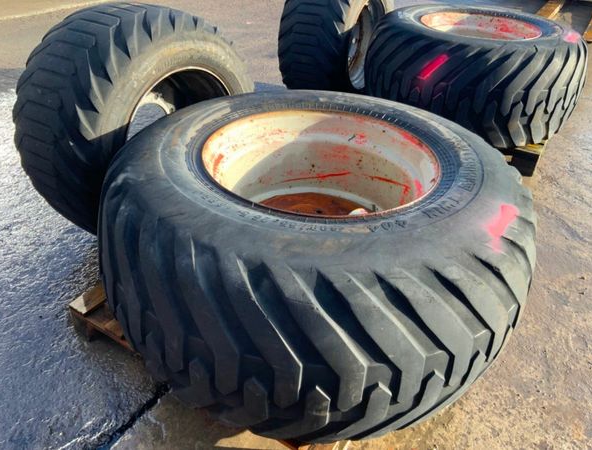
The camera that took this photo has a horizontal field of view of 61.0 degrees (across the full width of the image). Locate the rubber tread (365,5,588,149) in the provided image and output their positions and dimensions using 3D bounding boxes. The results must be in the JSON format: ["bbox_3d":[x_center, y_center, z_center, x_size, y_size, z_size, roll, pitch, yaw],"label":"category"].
[{"bbox_3d":[1.108,-0.989,3.207,1.330,0.605,1.330,3,34,0],"label":"rubber tread"}]

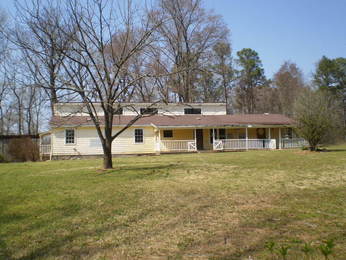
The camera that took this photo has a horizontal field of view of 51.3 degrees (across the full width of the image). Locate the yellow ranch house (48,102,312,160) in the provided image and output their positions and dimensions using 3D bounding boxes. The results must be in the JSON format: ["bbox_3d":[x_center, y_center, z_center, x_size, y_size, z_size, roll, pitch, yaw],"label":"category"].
[{"bbox_3d":[0.034,-0.174,39.872,26.252,5.500,9.500,-1,-1,-8],"label":"yellow ranch house"}]

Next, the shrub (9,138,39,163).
[{"bbox_3d":[-14.725,2.021,35.485,2.958,2.366,2.600,-1,-1,0],"label":"shrub"}]

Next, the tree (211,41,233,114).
[{"bbox_3d":[7.231,-5.378,51.906,2.888,15.094,2.900,-1,-1,0],"label":"tree"}]

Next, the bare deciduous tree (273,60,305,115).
[{"bbox_3d":[18.837,-4.589,57.917,4.832,13.211,5.000,-1,-1,0],"label":"bare deciduous tree"}]

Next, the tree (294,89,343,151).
[{"bbox_3d":[13.446,-0.968,33.164,4.425,5.716,4.300,-1,-1,0],"label":"tree"}]

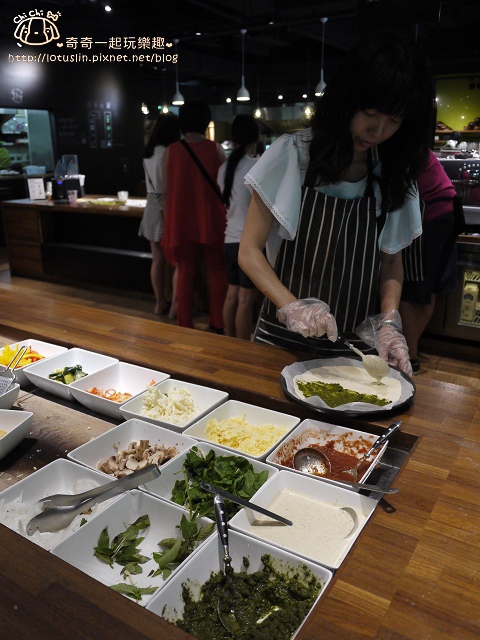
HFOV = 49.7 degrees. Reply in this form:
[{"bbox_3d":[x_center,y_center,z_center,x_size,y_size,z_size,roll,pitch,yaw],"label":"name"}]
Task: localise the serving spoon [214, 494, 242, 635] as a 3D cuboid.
[{"bbox_3d":[-0.020,0.336,0.740,0.042,0.032,0.213,-3,32,-8],"label":"serving spoon"}]

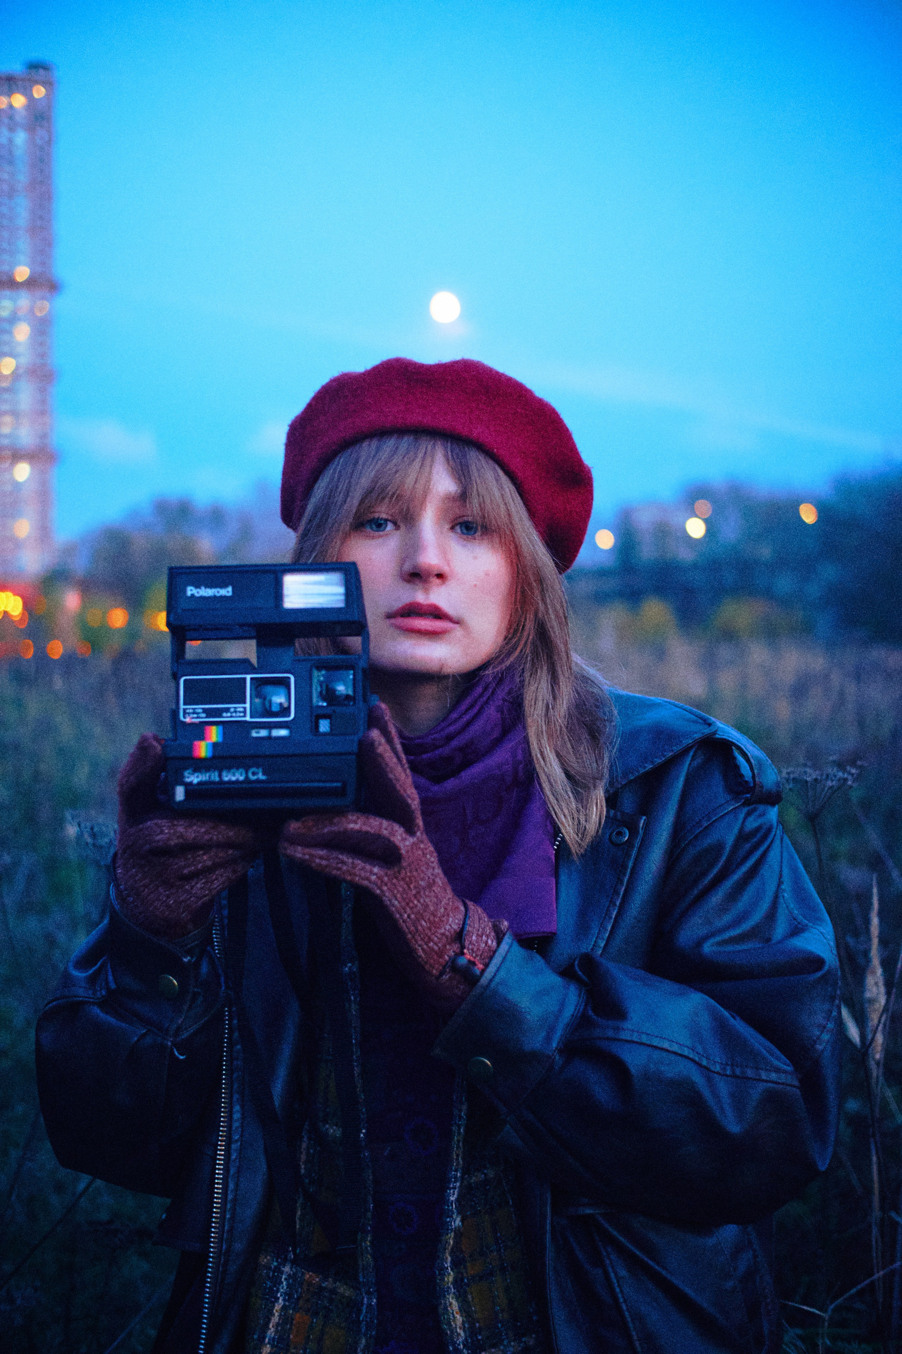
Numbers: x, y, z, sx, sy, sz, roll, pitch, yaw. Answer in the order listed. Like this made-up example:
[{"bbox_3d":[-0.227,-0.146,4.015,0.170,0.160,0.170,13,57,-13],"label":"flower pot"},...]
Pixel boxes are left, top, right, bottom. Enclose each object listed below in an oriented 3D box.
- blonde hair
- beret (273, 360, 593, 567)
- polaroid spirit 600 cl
[{"bbox_3d":[0.003,-0.029,2.050,0.230,0.312,0.230,1,-3,2],"label":"blonde hair"},{"bbox_3d":[-0.011,-0.146,1.965,0.222,0.140,0.240,6,-20,-1],"label":"beret"},{"bbox_3d":[-0.107,0.006,1.650,0.116,0.143,0.145,-1,-3,2],"label":"polaroid spirit 600 cl"}]

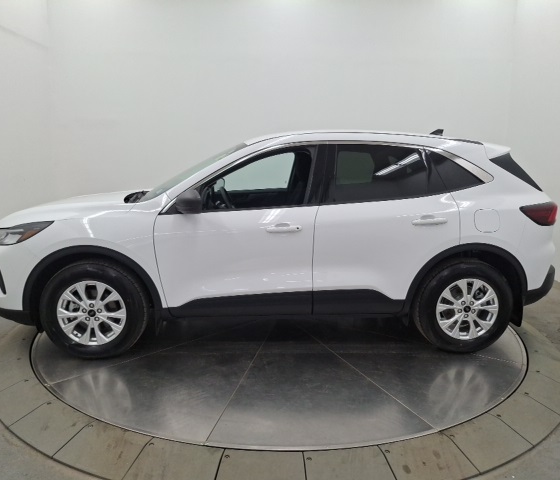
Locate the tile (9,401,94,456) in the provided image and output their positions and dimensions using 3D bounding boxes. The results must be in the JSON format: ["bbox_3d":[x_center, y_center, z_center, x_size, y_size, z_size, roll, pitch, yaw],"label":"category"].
[{"bbox_3d":[-1.248,1.016,2.546,0.440,0.045,0.293,8,12,34],"label":"tile"}]

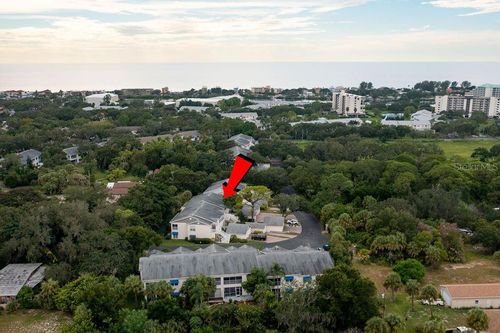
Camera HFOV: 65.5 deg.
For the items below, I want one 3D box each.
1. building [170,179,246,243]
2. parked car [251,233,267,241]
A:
[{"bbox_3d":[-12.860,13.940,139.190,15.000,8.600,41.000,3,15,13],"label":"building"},{"bbox_3d":[2.890,22.010,122.270,4.750,1.700,1.950,2,15,7],"label":"parked car"}]

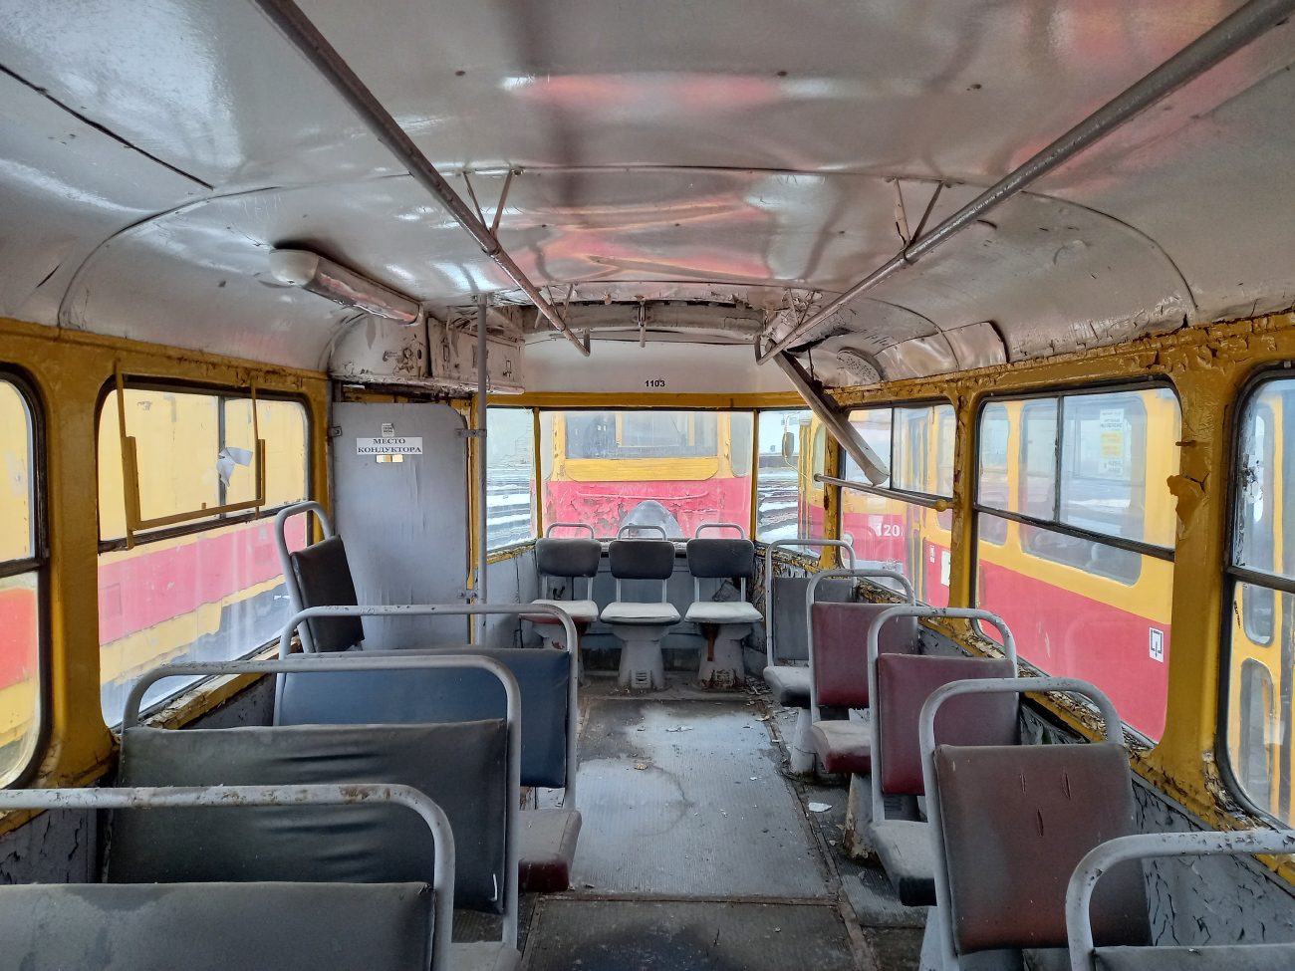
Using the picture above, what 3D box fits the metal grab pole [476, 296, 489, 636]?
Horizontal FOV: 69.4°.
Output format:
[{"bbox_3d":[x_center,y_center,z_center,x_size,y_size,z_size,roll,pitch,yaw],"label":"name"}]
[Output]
[{"bbox_3d":[-0.626,0.306,3.579,0.030,2.042,0.030,0,3,0],"label":"metal grab pole"}]

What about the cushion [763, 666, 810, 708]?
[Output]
[{"bbox_3d":[0.763,0.894,4.184,0.440,0.090,0.410,0,3,0],"label":"cushion"}]

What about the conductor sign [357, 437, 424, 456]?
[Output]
[{"bbox_3d":[-0.965,-0.146,3.502,0.247,0.066,0.005,0,3,0],"label":"conductor sign"}]

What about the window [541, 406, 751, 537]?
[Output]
[{"bbox_3d":[-0.002,-0.075,6.006,1.360,0.830,0.050,0,9,0],"label":"window"}]

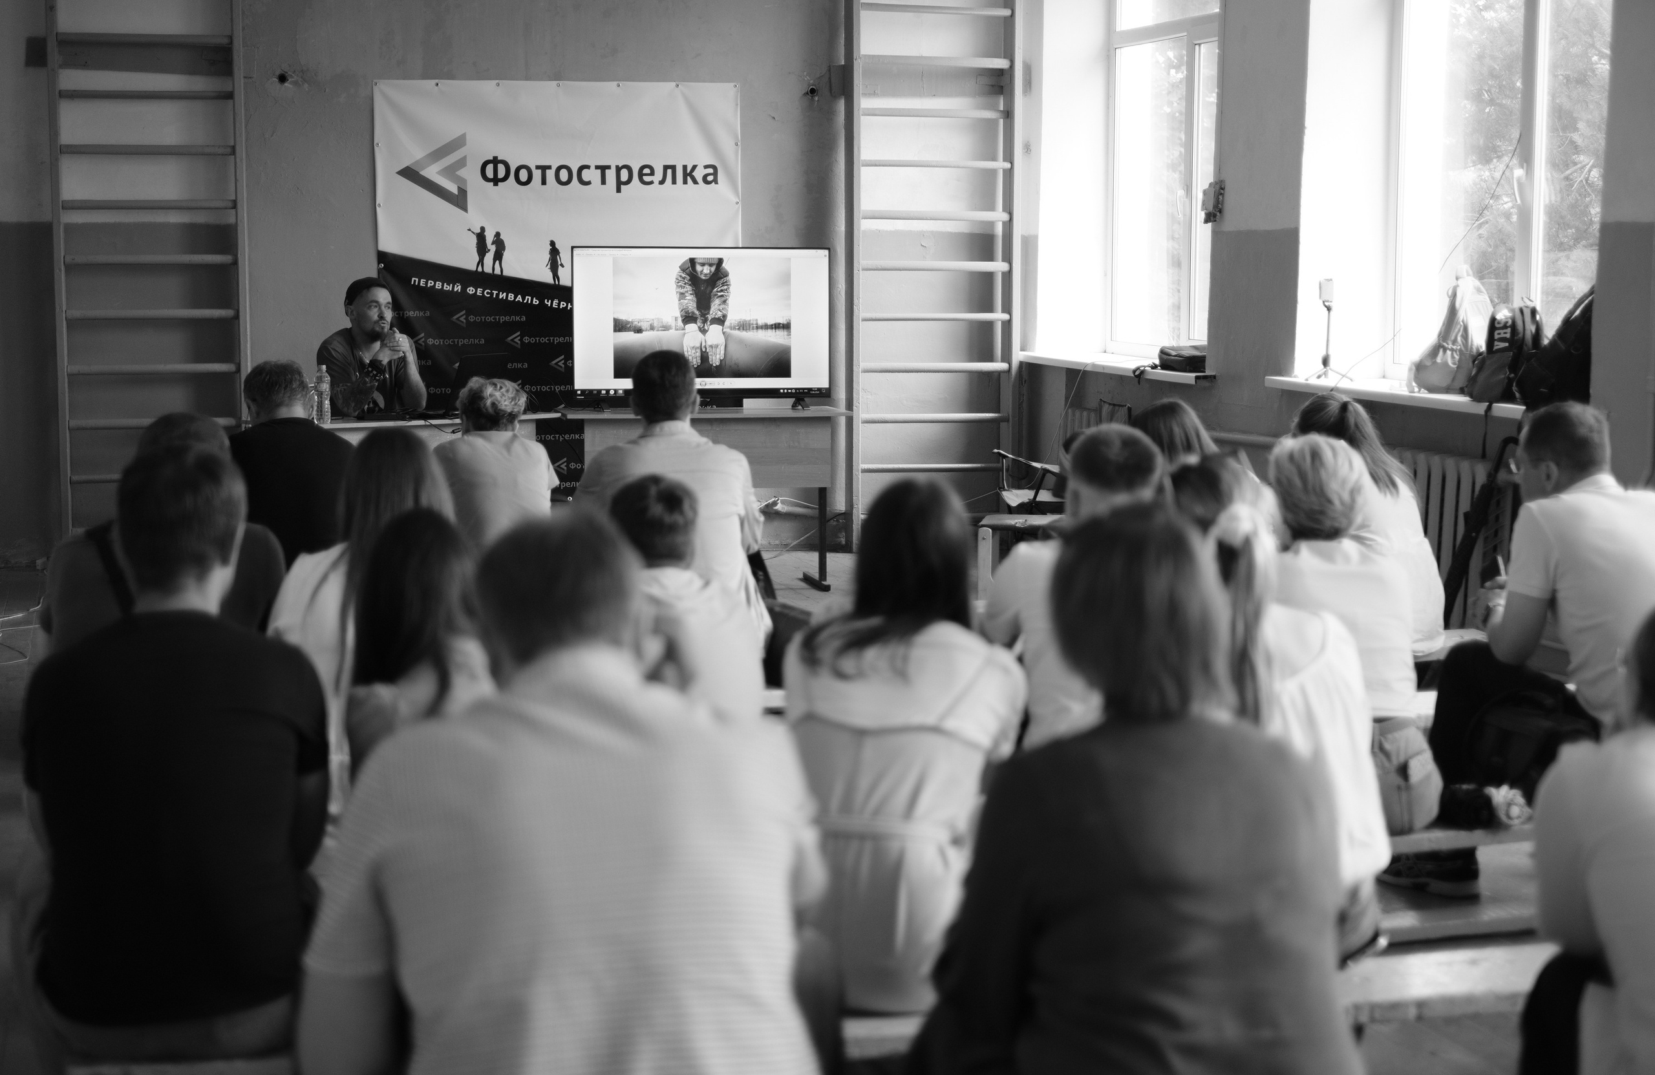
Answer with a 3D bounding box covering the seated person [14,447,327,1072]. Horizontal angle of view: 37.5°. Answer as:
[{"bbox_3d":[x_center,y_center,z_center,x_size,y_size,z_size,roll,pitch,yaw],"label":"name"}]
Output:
[{"bbox_3d":[-0.976,0.406,3.630,0.470,1.120,0.700,-1,7,-8],"label":"seated person"}]

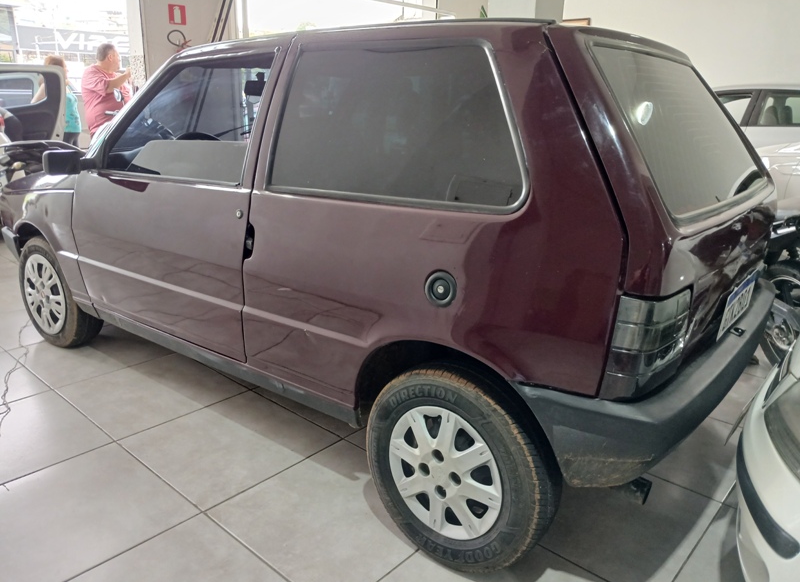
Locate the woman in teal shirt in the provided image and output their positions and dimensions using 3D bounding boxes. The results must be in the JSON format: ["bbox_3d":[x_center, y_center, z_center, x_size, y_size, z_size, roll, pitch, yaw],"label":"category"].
[{"bbox_3d":[-3.424,-1.544,6.131,0.422,1.596,0.482,-8,19,-29],"label":"woman in teal shirt"}]

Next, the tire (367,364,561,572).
[{"bbox_3d":[0.162,0.476,1.697,0.564,0.564,0.169,14,21,35],"label":"tire"}]

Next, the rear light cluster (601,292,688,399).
[{"bbox_3d":[0.527,0.116,1.288,0.122,0.244,0.149,14,21,35],"label":"rear light cluster"}]

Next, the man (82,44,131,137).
[{"bbox_3d":[-2.860,-1.522,5.932,0.482,1.707,0.542,-12,22,-38],"label":"man"}]

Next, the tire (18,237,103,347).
[{"bbox_3d":[-1.721,-0.002,3.055,0.564,0.564,0.169,14,21,35],"label":"tire"}]

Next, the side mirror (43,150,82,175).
[{"bbox_3d":[-1.287,-0.486,2.300,0.078,0.094,0.141,14,21,35],"label":"side mirror"}]

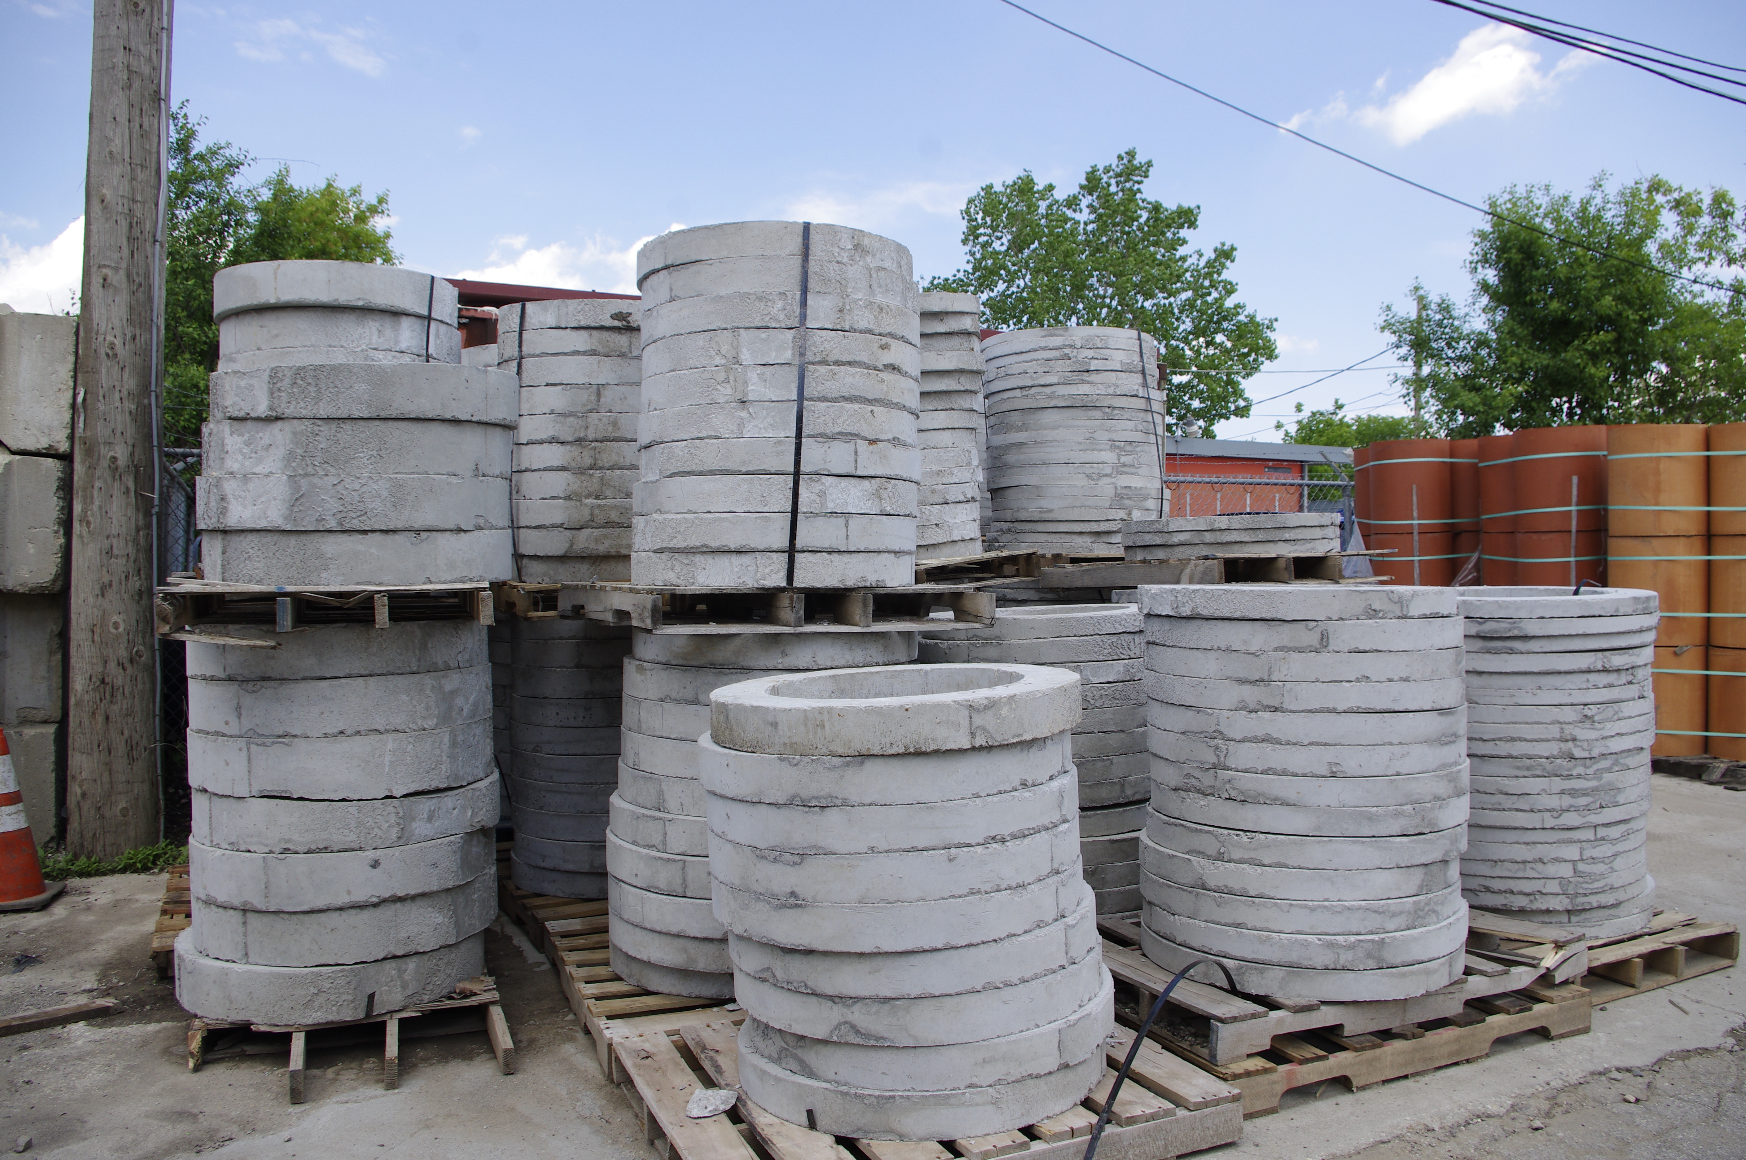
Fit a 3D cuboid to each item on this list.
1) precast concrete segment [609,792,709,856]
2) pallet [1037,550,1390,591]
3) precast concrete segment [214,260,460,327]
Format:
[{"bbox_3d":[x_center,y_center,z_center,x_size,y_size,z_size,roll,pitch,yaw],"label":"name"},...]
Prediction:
[{"bbox_3d":[-0.355,0.714,4.096,0.914,0.103,0.914,0,1,0],"label":"precast concrete segment"},{"bbox_3d":[1.507,-0.038,5.880,1.016,0.120,1.219,-2,0,-29],"label":"pallet"},{"bbox_3d":[-2.029,-1.041,4.988,0.860,0.157,0.860,-1,1,0],"label":"precast concrete segment"}]

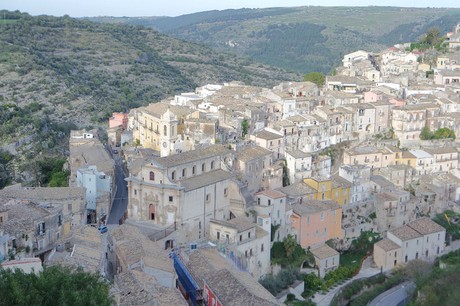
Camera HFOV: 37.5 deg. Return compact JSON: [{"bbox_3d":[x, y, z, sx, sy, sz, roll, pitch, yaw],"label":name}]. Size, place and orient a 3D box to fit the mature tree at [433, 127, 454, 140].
[{"bbox_3d":[93.200,-8.240,295.000,9.400,6.000,8.000,4,12,17],"label":"mature tree"}]

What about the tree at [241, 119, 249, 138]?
[{"bbox_3d":[6.170,-10.080,282.000,3.400,8.300,3.400,0,11,0],"label":"tree"}]

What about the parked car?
[{"bbox_3d":[-40.750,24.640,218.000,1.650,1.470,3.800,5,13,24],"label":"parked car"}]

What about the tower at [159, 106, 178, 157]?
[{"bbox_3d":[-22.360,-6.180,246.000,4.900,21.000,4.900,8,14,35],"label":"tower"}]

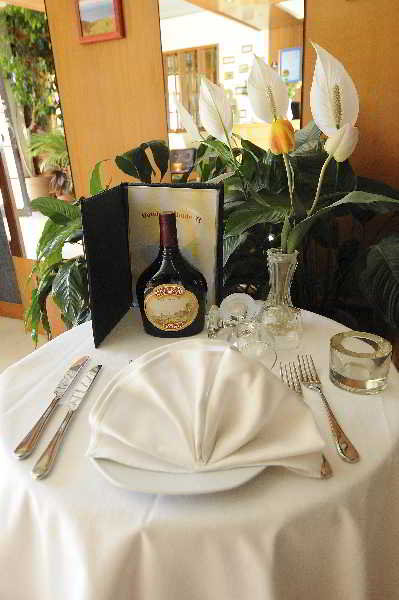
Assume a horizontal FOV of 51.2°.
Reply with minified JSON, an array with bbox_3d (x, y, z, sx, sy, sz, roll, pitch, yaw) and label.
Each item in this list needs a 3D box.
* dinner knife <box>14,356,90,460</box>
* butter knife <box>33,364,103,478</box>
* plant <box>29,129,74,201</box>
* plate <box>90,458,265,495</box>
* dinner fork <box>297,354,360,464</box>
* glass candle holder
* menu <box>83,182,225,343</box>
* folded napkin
[{"bbox_3d":[-0.203,0.142,0.607,0.021,0.012,0.244,-1,21,6],"label":"dinner knife"},{"bbox_3d":[-0.170,0.152,0.575,0.021,0.012,0.245,-2,21,4],"label":"butter knife"},{"bbox_3d":[-1.754,-1.627,5.000,0.620,0.880,0.600,-3,21,0],"label":"plant"},{"bbox_3d":[-0.014,0.157,0.522,0.246,0.024,0.246,-3,21,1],"label":"plate"},{"bbox_3d":[0.169,0.134,0.560,0.026,0.022,0.221,-3,21,1],"label":"dinner fork"},{"bbox_3d":[0.236,0.091,0.615,0.084,0.056,0.084,-3,21,0],"label":"glass candle holder"},{"bbox_3d":[-0.080,-0.079,0.813,0.247,0.264,0.203,-3,21,0],"label":"menu"},{"bbox_3d":[0.007,0.119,0.507,0.270,0.090,0.190,-3,21,0],"label":"folded napkin"}]

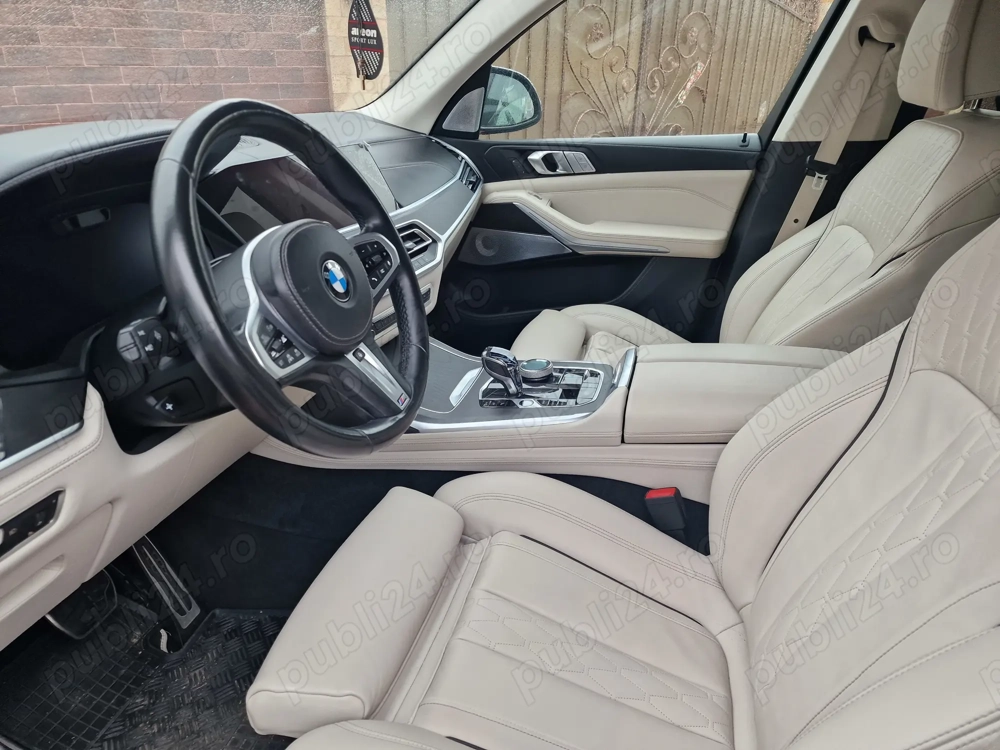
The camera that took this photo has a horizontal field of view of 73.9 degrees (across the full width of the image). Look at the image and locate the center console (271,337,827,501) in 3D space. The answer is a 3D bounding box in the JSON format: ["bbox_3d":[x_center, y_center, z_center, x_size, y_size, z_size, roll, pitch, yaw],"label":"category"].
[{"bbox_3d":[0.073,0.040,1.126,0.900,0.195,0.280,4,26,6],"label":"center console"}]

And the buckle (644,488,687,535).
[{"bbox_3d":[0.242,0.194,0.952,0.041,0.064,0.026,-14,20,30],"label":"buckle"}]

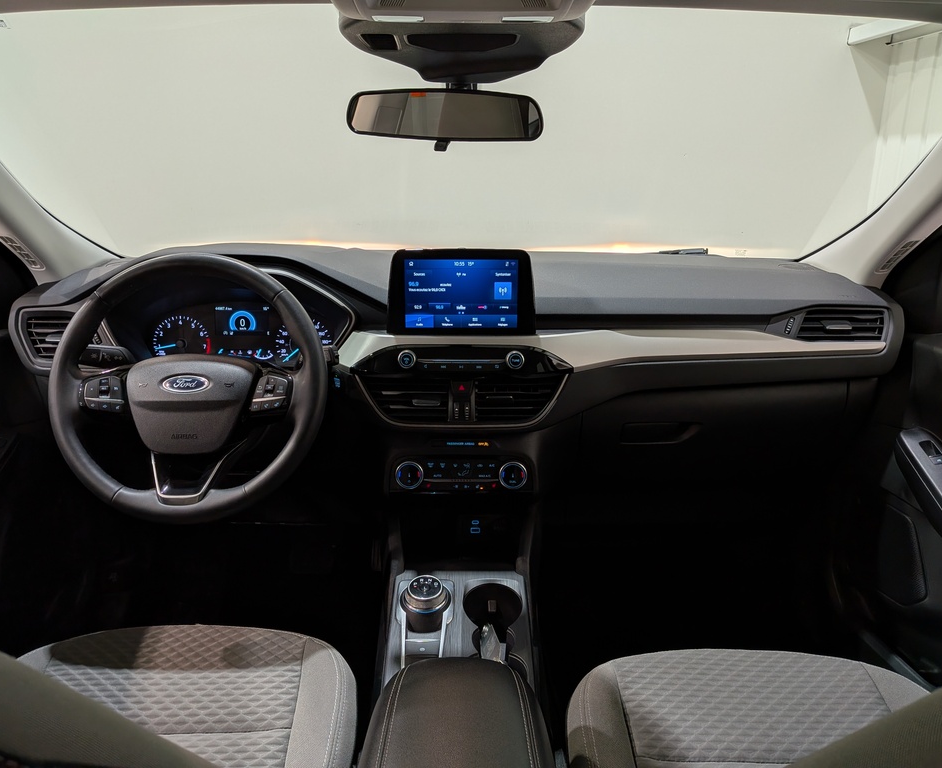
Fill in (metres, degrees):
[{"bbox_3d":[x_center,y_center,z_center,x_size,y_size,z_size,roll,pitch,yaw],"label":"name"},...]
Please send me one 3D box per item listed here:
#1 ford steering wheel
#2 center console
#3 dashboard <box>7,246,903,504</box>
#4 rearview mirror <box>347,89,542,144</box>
[{"bbox_3d":[-0.381,0.004,0.983,0.373,0.372,0.115,0,-10,0],"label":"ford steering wheel"},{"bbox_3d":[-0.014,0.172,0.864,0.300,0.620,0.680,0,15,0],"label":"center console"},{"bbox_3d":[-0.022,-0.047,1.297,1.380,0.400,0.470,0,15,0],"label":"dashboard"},{"bbox_3d":[-0.032,-0.339,0.899,0.250,0.064,0.045,8,21,15],"label":"rearview mirror"}]

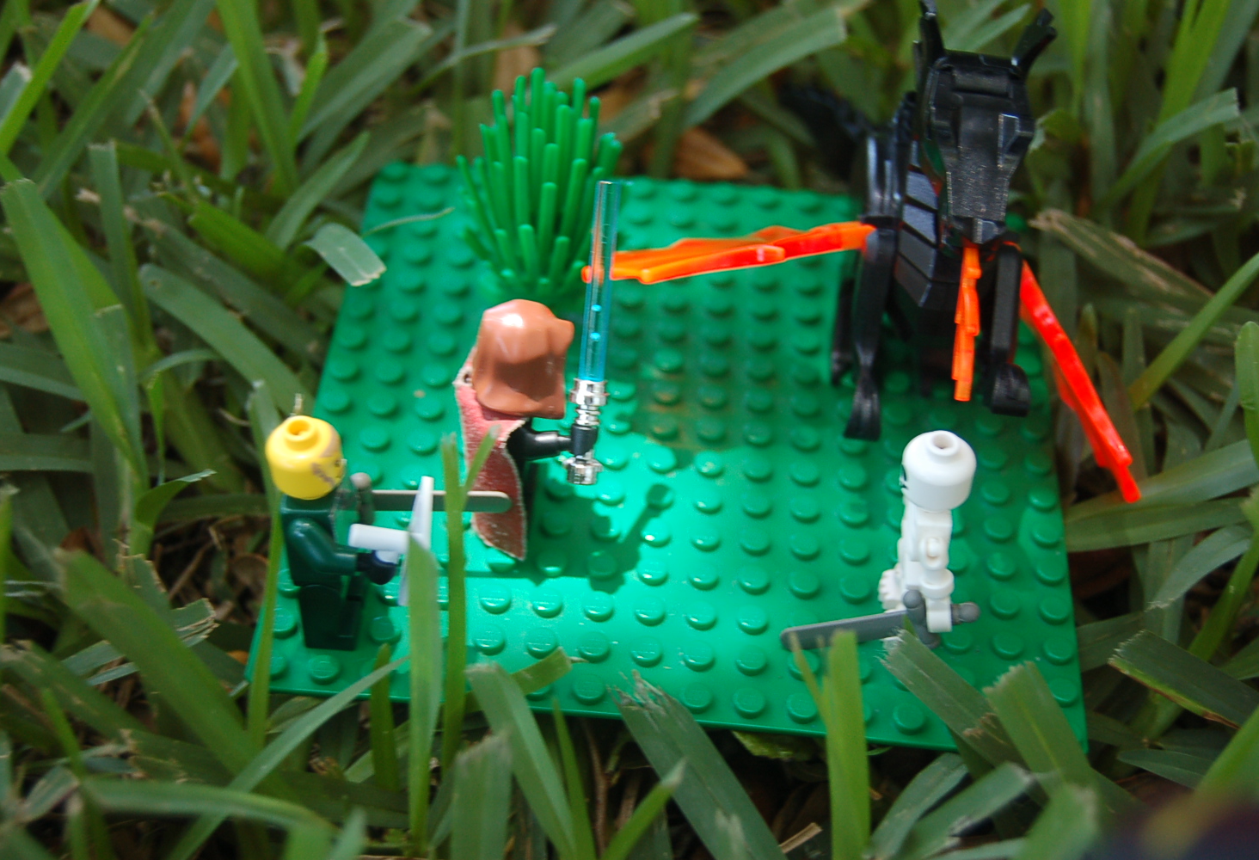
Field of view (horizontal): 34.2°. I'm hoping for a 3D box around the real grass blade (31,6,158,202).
[{"bbox_3d":[-0.110,-0.068,0.423,0.007,0.003,0.042,32,87,-11],"label":"real grass blade"}]

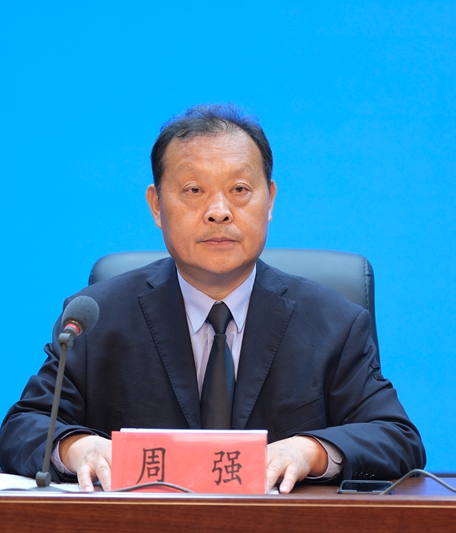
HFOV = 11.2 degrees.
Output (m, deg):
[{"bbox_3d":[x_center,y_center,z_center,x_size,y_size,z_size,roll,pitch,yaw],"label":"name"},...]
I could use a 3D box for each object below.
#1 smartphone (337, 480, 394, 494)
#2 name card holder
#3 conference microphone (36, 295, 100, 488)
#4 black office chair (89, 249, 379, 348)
[{"bbox_3d":[0.186,0.295,3.110,0.075,0.010,0.155,1,0,4],"label":"smartphone"},{"bbox_3d":[-0.050,0.255,3.010,0.200,0.092,0.060,1,0,0],"label":"name card holder"},{"bbox_3d":[-0.215,0.168,3.060,0.105,0.268,0.140,1,0,21],"label":"conference microphone"},{"bbox_3d":[0.010,0.510,3.520,0.600,1.080,0.640,1,0,0],"label":"black office chair"}]

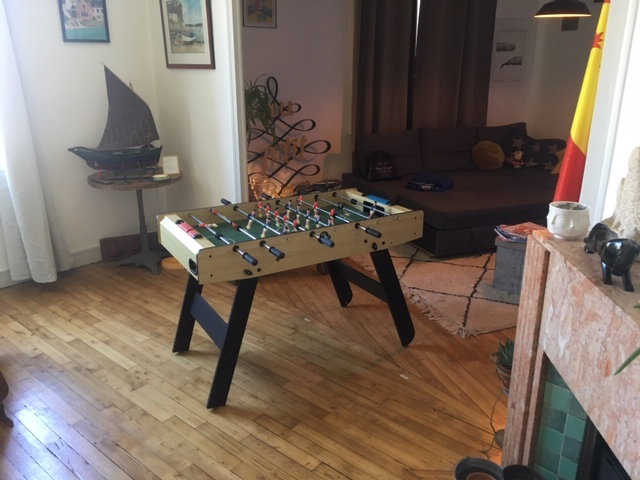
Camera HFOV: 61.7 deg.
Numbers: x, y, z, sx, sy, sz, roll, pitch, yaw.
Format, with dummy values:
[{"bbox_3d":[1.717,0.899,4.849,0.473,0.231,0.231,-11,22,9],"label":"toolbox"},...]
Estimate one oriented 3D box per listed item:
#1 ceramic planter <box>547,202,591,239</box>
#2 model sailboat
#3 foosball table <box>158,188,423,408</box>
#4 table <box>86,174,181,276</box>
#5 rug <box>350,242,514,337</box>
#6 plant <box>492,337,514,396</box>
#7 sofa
[{"bbox_3d":[0.680,-0.051,1.457,0.121,0.090,0.121,2,18,10],"label":"ceramic planter"},{"bbox_3d":[-1.509,-0.876,3.911,0.660,0.742,0.190,-4,18,-10],"label":"model sailboat"},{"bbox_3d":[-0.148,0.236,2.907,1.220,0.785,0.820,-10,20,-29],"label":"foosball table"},{"bbox_3d":[-1.412,-0.143,4.276,0.720,0.720,0.720,-1,17,0],"label":"table"},{"bbox_3d":[1.663,0.166,4.349,2.550,0.020,1.850,-7,18,-19],"label":"rug"},{"bbox_3d":[0.926,0.598,2.563,0.175,0.273,0.175,-1,17,0],"label":"plant"},{"bbox_3d":[1.744,-0.600,5.426,2.500,0.840,1.800,-5,18,-14],"label":"sofa"}]

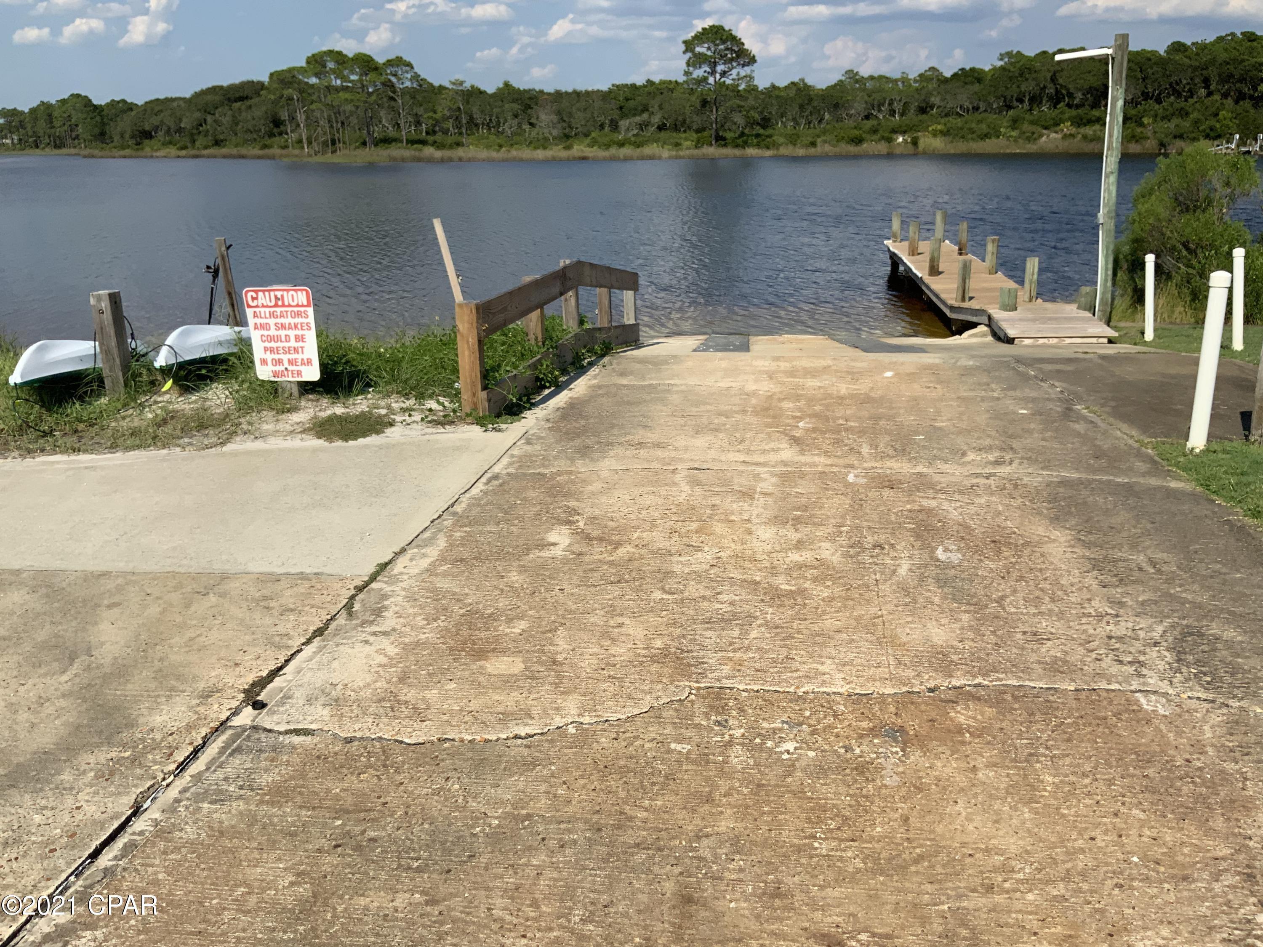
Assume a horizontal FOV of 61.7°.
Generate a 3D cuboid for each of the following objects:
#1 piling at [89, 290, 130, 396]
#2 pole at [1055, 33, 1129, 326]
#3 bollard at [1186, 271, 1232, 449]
[{"bbox_3d":[-3.746,-0.934,7.659,0.140,0.755,0.140,1,18,5],"label":"piling"},{"bbox_3d":[5.344,-3.359,12.547,0.820,3.380,0.160,2,19,20],"label":"pole"},{"bbox_3d":[3.222,-0.618,5.907,0.100,1.010,0.100,-2,18,0],"label":"bollard"}]

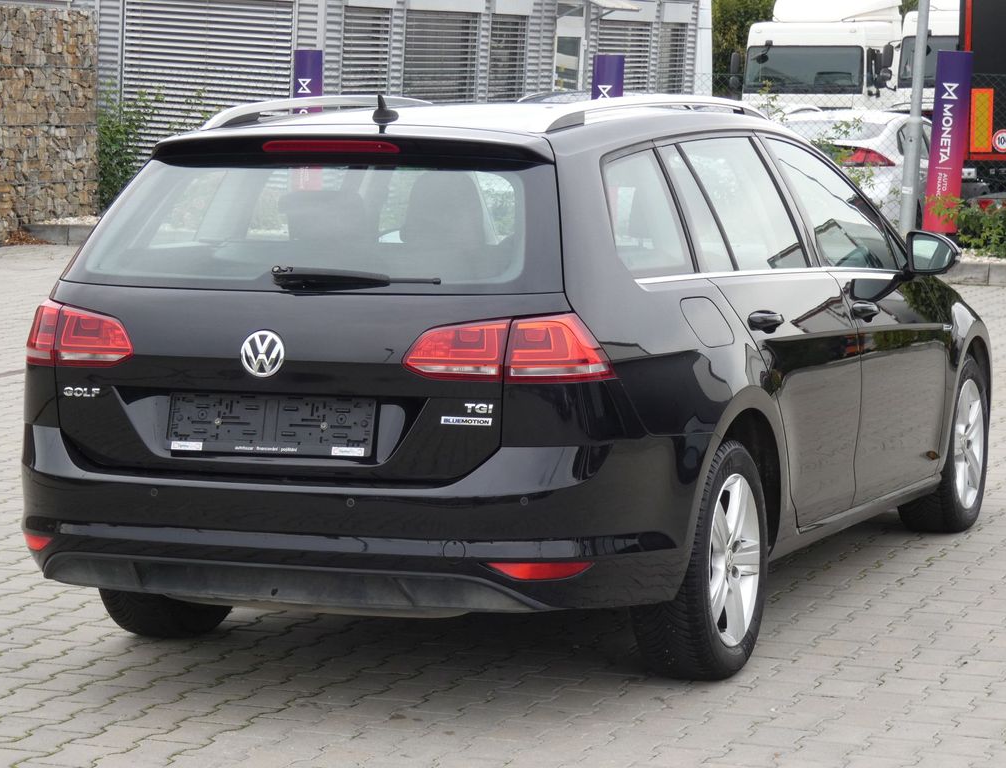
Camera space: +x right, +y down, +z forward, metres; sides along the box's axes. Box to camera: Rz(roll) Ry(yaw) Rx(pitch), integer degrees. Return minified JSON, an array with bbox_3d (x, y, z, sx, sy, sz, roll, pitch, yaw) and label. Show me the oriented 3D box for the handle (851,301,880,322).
[{"bbox_3d":[1.065,-0.210,8.223,0.050,0.058,0.215,2,6,22],"label":"handle"}]

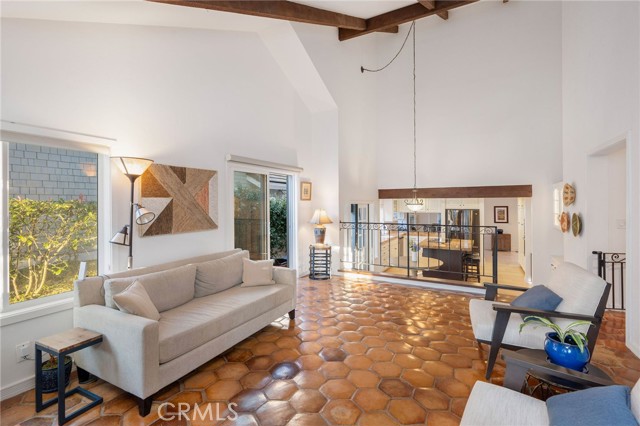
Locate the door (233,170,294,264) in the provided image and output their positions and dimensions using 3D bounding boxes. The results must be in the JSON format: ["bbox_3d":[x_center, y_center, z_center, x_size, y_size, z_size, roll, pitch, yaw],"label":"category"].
[{"bbox_3d":[-0.920,0.328,4.958,0.100,2.052,1.710,1,1,28],"label":"door"}]

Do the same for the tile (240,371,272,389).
[{"bbox_3d":[-0.538,1.415,2.398,0.285,0.020,0.250,0,1,-2],"label":"tile"}]

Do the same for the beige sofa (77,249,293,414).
[{"bbox_3d":[-1.190,0.976,3.051,0.954,0.835,1.955,1,1,28],"label":"beige sofa"}]

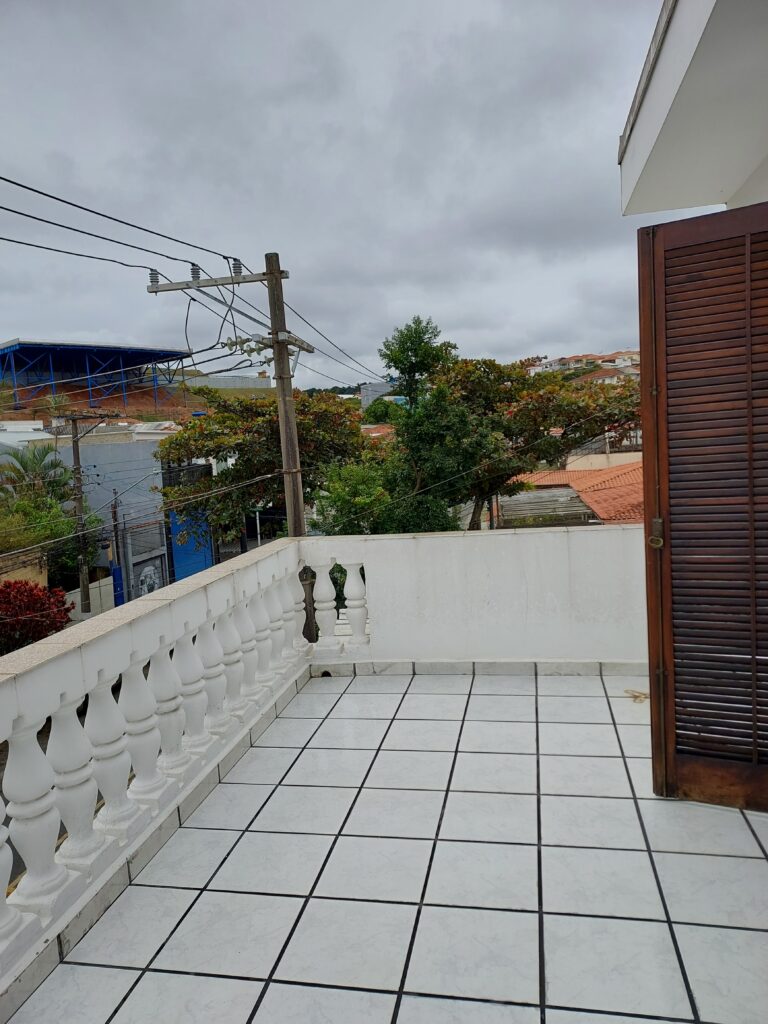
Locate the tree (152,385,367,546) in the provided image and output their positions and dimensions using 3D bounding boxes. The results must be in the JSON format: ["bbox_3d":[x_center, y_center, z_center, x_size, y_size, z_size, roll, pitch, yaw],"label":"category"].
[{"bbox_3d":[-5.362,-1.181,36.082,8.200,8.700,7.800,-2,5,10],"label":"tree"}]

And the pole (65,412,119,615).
[{"bbox_3d":[-11.163,0.118,32.500,2.200,7.900,0.500,-2,5,10],"label":"pole"}]

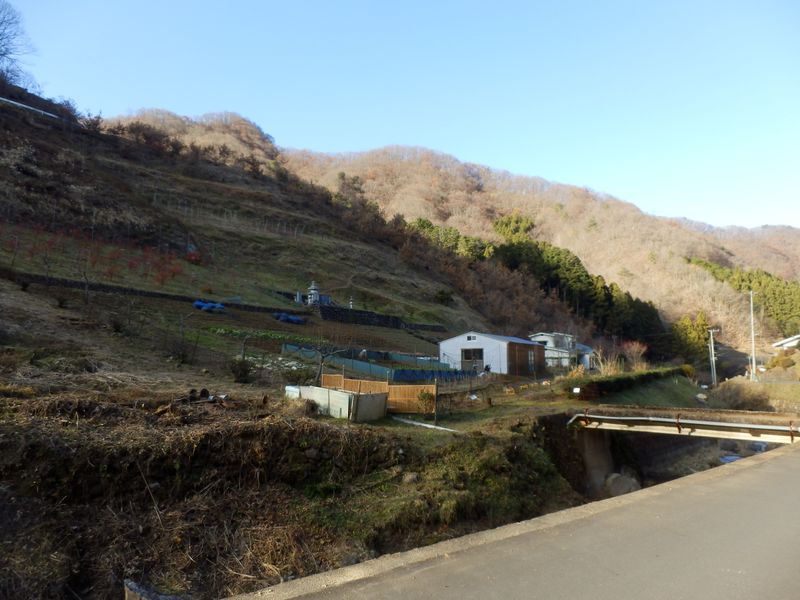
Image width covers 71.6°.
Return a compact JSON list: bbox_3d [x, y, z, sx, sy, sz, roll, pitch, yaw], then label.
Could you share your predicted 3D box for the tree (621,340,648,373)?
[{"bbox_3d":[26.912,6.484,63.659,2.900,3.800,2.900,0,-6,0],"label":"tree"}]

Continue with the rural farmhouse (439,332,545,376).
[{"bbox_3d":[9.838,5.528,57.739,6.800,3.950,14.500,-3,-6,26],"label":"rural farmhouse"}]

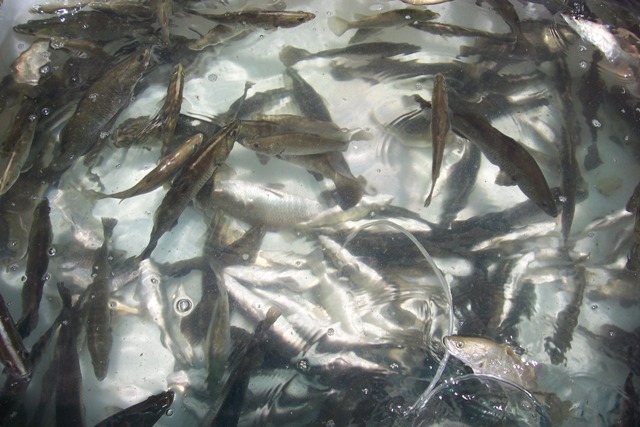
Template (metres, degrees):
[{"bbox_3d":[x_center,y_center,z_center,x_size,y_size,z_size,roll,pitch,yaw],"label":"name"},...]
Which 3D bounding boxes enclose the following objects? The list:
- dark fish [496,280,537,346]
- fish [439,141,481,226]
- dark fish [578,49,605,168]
[{"bbox_3d":[0.344,0.173,1.055,0.042,0.060,0.170,28,67,13],"label":"dark fish"},{"bbox_3d":[0.268,-0.061,1.180,0.042,0.060,0.246,20,64,10],"label":"fish"},{"bbox_3d":[0.577,-0.223,1.270,0.040,0.060,0.308,12,65,6],"label":"dark fish"}]

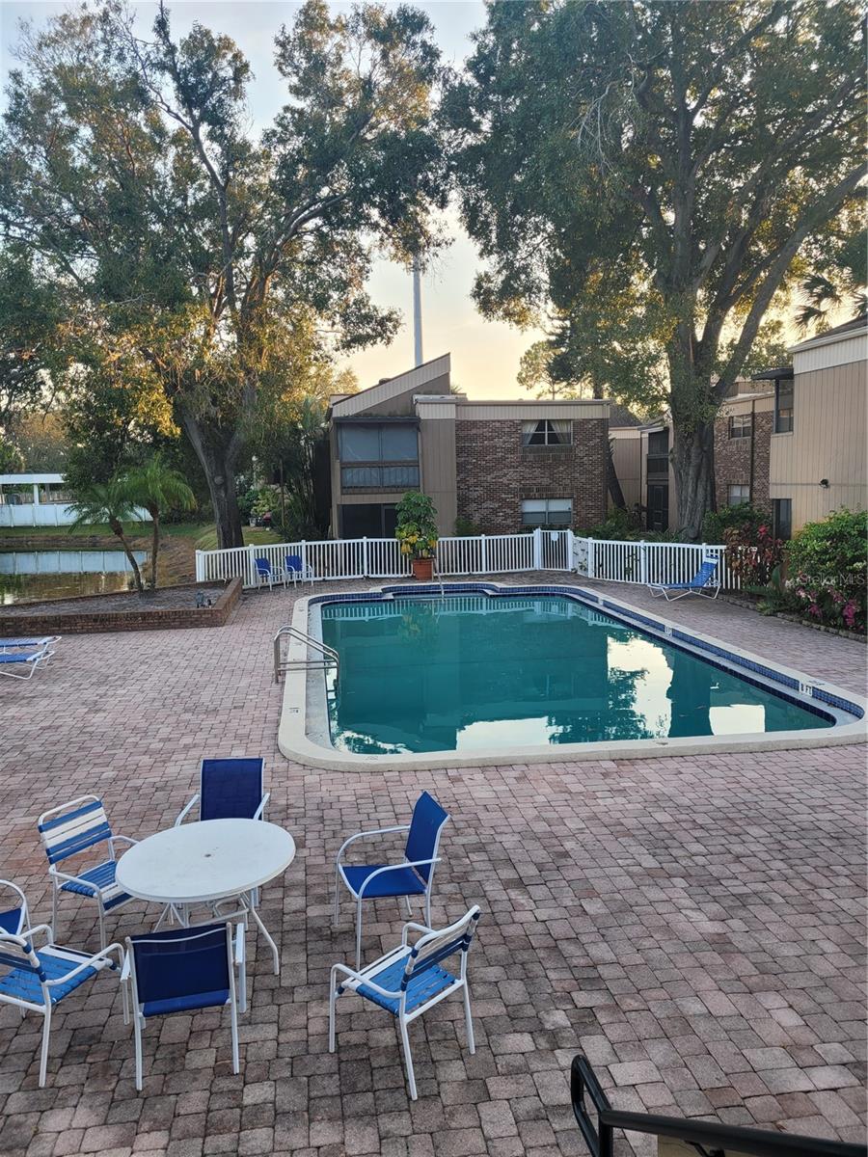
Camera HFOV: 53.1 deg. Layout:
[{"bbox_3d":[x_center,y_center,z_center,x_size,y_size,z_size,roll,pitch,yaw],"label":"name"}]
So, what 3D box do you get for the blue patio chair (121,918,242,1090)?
[{"bbox_3d":[-1.307,2.109,4.599,0.606,0.895,0.698,-3,7,-13],"label":"blue patio chair"}]

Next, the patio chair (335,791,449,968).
[{"bbox_3d":[-0.271,1.917,5.624,0.670,0.890,0.610,-3,7,-19],"label":"patio chair"}]

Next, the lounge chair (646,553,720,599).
[{"bbox_3d":[5.919,-0.016,20.460,1.620,1.010,0.660,-3,7,-17],"label":"lounge chair"}]

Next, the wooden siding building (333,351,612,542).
[{"bbox_3d":[0.574,-4.511,33.407,9.525,6.950,9.500,-2,7,-9],"label":"wooden siding building"}]

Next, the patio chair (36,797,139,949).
[{"bbox_3d":[-2.215,1.995,5.849,0.657,0.847,0.565,3,8,30],"label":"patio chair"}]

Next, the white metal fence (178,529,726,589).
[{"bbox_3d":[0.516,-0.412,23.759,13.800,1.270,6.300,-2,7,-8],"label":"white metal fence"}]

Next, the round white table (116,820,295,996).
[{"bbox_3d":[-1.376,2.050,5.391,1.075,0.720,1.075,-2,7,-8],"label":"round white table"}]

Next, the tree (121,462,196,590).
[{"bbox_3d":[-7.027,-1.350,21.825,2.000,3.400,2.000,-2,7,-8],"label":"tree"}]

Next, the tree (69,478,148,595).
[{"bbox_3d":[-7.827,-0.994,20.840,1.850,2.750,1.850,-4,7,-20],"label":"tree"}]

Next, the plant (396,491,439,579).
[{"bbox_3d":[-0.485,-1.246,24.975,1.200,2.560,1.200,-1,7,0],"label":"plant"}]

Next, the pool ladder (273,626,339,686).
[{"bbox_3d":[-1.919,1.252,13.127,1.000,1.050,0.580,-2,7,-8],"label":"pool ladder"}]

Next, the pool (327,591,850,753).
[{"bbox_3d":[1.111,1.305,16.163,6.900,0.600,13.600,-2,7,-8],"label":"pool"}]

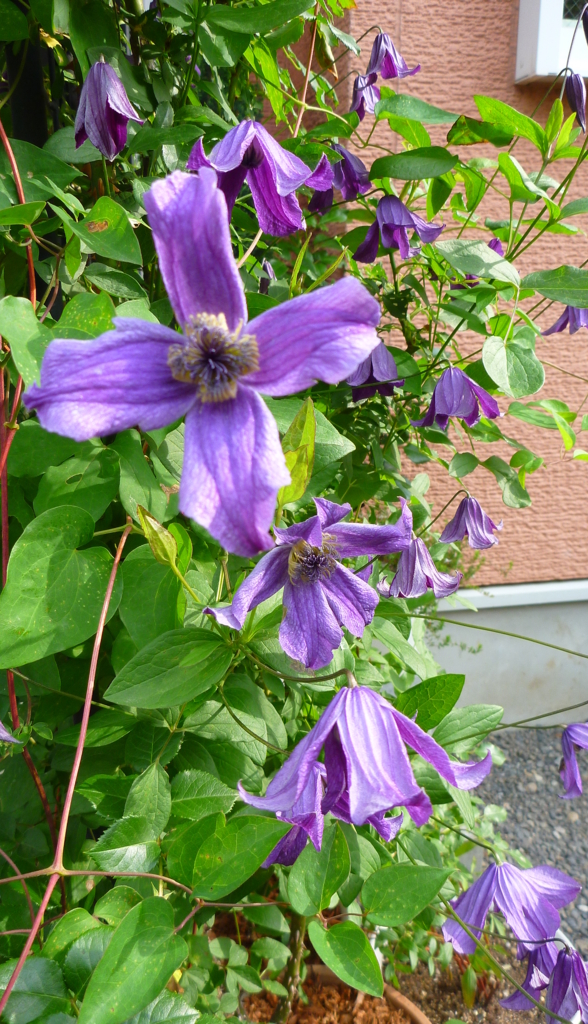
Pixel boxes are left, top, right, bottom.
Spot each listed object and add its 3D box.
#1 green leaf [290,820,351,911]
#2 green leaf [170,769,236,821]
[{"bbox_3d":[0.017,0.221,0.520,0.038,0.012,0.064,6,54,12],"label":"green leaf"},{"bbox_3d":[-0.064,0.195,0.570,0.051,0.037,0.020,-2,-20,-7],"label":"green leaf"}]

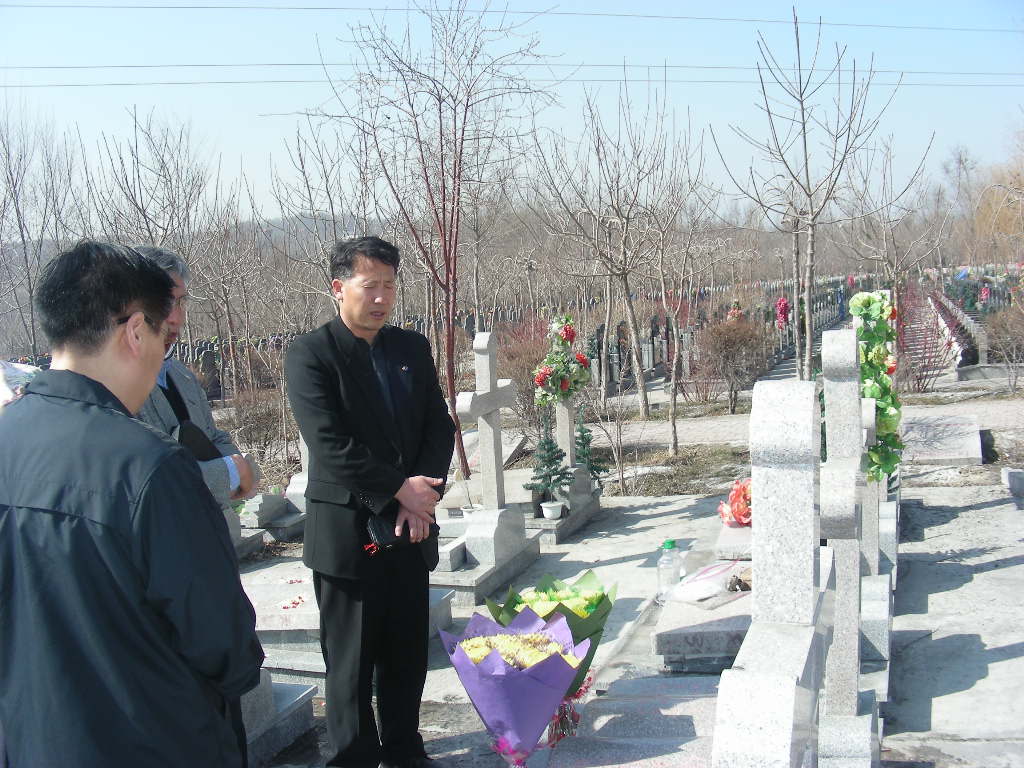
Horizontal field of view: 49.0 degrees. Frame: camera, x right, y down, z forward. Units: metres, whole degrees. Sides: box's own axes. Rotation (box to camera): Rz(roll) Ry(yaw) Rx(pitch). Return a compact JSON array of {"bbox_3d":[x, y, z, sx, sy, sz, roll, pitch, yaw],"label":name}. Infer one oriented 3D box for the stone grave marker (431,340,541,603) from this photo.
[{"bbox_3d":[-0.223,0.361,5.607,0.400,1.225,0.900,-1,6,20],"label":"stone grave marker"}]

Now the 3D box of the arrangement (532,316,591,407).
[{"bbox_3d":[0.290,-0.130,6.530,0.340,0.530,0.330,-3,6,3],"label":"arrangement"}]

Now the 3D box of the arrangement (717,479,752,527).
[{"bbox_3d":[1.200,0.615,5.840,0.280,0.250,0.250,-2,6,11],"label":"arrangement"}]

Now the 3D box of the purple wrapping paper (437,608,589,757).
[{"bbox_3d":[0.013,0.905,3.310,0.440,0.410,0.430,-3,6,0],"label":"purple wrapping paper"}]

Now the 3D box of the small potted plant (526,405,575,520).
[{"bbox_3d":[0.211,0.443,6.290,0.280,0.615,0.270,-3,6,0],"label":"small potted plant"}]

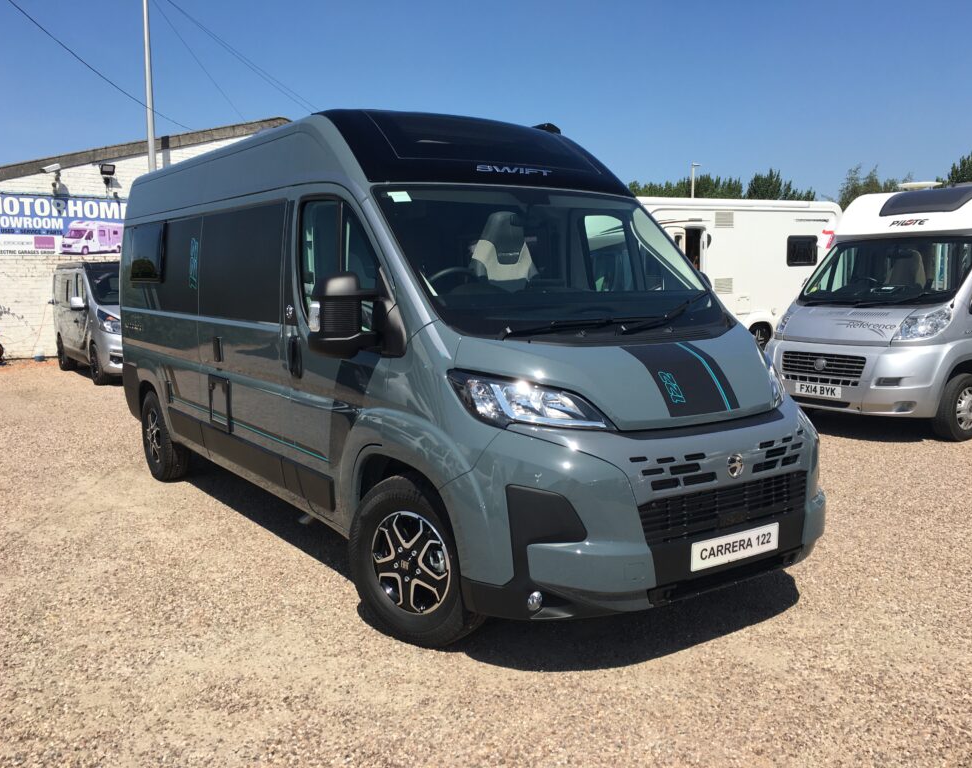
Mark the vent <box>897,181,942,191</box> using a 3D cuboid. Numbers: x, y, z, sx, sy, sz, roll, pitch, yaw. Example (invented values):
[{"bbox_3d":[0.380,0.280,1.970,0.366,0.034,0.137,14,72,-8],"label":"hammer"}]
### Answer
[{"bbox_3d":[5.060,-2.300,9.991,0.400,0.095,0.400,-4,8,-32],"label":"vent"}]

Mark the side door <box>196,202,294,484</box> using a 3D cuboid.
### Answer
[{"bbox_3d":[-1.431,-0.254,5.060,0.130,1.540,1.370,-5,9,-36],"label":"side door"}]

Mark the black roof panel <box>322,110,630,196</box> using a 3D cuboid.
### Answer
[{"bbox_3d":[-0.078,-1.284,4.704,1.660,0.500,1.050,-5,9,-36],"label":"black roof panel"}]

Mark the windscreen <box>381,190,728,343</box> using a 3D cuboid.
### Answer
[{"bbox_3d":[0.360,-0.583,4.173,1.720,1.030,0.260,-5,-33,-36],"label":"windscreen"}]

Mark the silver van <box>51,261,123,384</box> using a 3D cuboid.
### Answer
[{"bbox_3d":[-6.500,-1.185,15.610,1.960,2.010,5.000,-5,9,-35],"label":"silver van"}]

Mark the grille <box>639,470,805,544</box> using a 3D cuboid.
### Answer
[{"bbox_3d":[0.975,0.484,3.430,1.020,0.200,0.130,-5,9,-36],"label":"grille"}]

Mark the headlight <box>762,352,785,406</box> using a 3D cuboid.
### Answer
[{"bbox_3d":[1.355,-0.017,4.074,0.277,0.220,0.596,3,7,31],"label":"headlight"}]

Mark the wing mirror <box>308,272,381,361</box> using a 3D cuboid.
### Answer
[{"bbox_3d":[-0.586,-0.280,3.559,0.250,0.355,0.180,-4,7,-35],"label":"wing mirror"}]

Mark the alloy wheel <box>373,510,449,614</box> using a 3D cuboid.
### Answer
[{"bbox_3d":[-0.276,0.748,3.672,0.440,0.440,0.160,4,8,38],"label":"alloy wheel"}]

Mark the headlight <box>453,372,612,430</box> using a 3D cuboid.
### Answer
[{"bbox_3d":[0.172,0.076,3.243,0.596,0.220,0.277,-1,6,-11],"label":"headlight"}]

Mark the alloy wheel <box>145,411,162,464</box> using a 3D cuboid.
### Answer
[{"bbox_3d":[-2.621,0.418,6.946,0.160,0.440,0.440,-4,7,-35],"label":"alloy wheel"}]

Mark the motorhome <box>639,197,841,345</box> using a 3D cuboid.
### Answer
[{"bbox_3d":[2.971,-1.774,14.926,7.000,2.800,2.300,-7,10,-33],"label":"motorhome"}]

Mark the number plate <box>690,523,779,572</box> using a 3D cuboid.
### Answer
[{"bbox_3d":[0.995,0.642,3.398,0.520,0.111,0.015,-4,7,-35],"label":"number plate"}]

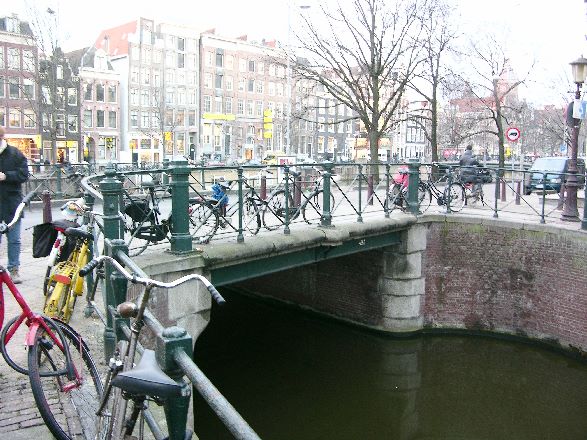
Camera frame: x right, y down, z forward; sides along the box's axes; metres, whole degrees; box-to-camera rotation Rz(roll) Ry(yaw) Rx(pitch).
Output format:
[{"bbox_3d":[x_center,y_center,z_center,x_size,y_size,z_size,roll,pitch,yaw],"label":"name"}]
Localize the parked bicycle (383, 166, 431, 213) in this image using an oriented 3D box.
[{"bbox_3d":[2.680,-0.730,14.200,0.600,1.100,1.780,6,8,40],"label":"parked bicycle"}]

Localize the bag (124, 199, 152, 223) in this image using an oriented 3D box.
[{"bbox_3d":[-2.142,-0.131,8.200,0.200,0.310,0.380,6,8,42],"label":"bag"}]

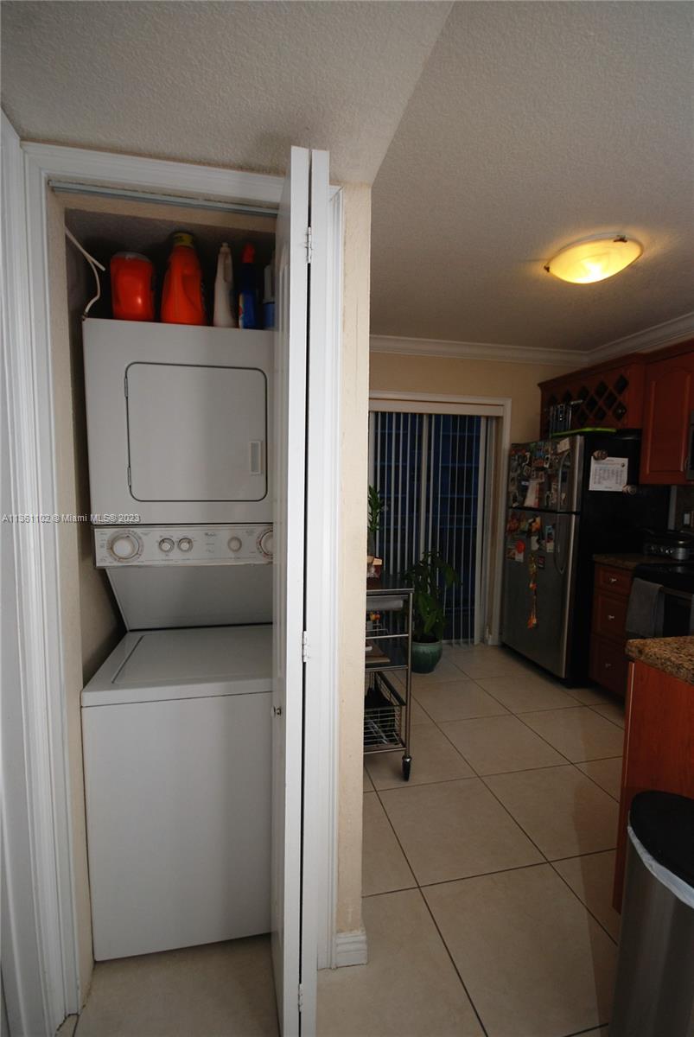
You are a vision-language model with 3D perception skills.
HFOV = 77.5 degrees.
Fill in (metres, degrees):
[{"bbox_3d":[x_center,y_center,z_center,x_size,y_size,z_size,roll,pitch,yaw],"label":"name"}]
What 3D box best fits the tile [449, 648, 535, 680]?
[{"bbox_3d":[1.124,1.166,3.431,0.509,0.010,0.488,0,4,-14],"label":"tile"}]

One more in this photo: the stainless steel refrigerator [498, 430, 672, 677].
[{"bbox_3d":[1.837,0.288,3.436,0.751,1.765,0.771,0,4,-14],"label":"stainless steel refrigerator"}]

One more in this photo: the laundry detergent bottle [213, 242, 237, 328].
[{"bbox_3d":[-0.367,-0.677,1.293,0.065,0.281,0.115,0,4,-14],"label":"laundry detergent bottle"}]

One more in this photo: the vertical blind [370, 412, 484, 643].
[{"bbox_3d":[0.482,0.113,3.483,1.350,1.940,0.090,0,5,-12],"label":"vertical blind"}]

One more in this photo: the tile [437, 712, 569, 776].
[{"bbox_3d":[0.842,1.237,2.386,0.509,0.010,0.488,0,4,-14],"label":"tile"}]

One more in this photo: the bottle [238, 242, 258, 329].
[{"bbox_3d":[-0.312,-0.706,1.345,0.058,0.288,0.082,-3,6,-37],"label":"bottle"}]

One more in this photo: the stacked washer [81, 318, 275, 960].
[{"bbox_3d":[-0.510,0.338,1.586,0.604,1.822,0.710,0,5,-13],"label":"stacked washer"}]

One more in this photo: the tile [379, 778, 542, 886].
[{"bbox_3d":[0.439,1.253,1.769,0.490,0.010,0.490,0,5,-12],"label":"tile"}]

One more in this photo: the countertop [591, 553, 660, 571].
[{"bbox_3d":[2.033,0.292,2.872,0.635,0.040,0.321,0,4,-14],"label":"countertop"}]

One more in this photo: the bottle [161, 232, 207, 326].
[{"bbox_3d":[-0.485,-0.691,1.290,0.120,0.306,0.180,0,4,-14],"label":"bottle"}]

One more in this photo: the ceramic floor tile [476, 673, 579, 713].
[{"bbox_3d":[1.216,1.169,2.900,0.490,0.010,0.490,0,5,-12],"label":"ceramic floor tile"}]

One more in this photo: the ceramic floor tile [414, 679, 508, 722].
[{"bbox_3d":[0.731,1.202,2.848,0.509,0.010,0.488,0,4,-14],"label":"ceramic floor tile"}]

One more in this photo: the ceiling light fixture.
[{"bbox_3d":[1.125,-1.186,2.000,0.405,0.110,0.405,0,5,-12],"label":"ceiling light fixture"}]

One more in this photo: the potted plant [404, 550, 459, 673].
[{"bbox_3d":[0.631,0.682,3.236,0.460,0.890,0.420,0,5,-12],"label":"potted plant"}]

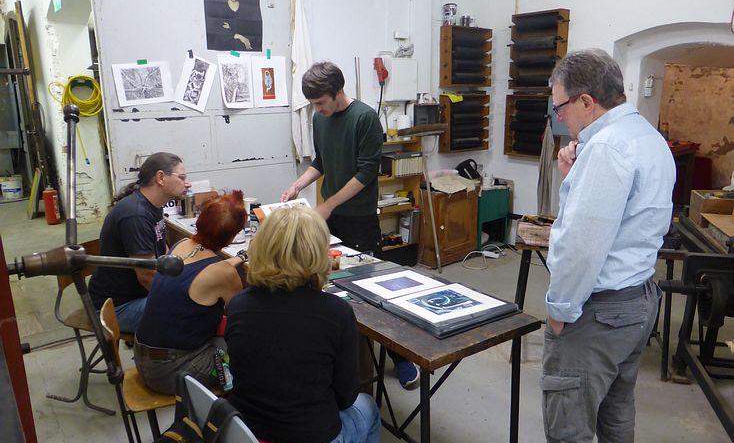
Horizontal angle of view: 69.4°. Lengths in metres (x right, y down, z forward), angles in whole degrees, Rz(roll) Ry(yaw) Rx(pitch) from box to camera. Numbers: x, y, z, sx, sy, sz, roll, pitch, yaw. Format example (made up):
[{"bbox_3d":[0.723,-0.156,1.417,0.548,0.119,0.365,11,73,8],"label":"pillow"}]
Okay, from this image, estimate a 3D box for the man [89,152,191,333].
[{"bbox_3d":[-0.994,0.291,2.687,0.800,1.280,0.520,-9,15,-32],"label":"man"}]

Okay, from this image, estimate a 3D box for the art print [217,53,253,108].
[{"bbox_3d":[-1.035,-1.122,4.281,0.285,0.410,0.020,-10,15,-33],"label":"art print"}]

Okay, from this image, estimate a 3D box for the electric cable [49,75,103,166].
[{"bbox_3d":[-3.423,-1.190,6.249,0.537,1.074,0.138,-11,17,-37],"label":"electric cable"}]

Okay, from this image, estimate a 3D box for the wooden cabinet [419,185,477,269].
[{"bbox_3d":[0.766,0.022,5.163,0.628,0.708,0.330,-11,17,-37],"label":"wooden cabinet"}]

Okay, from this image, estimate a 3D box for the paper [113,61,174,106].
[{"bbox_3d":[-1.447,-0.897,3.465,0.357,0.261,0.010,-16,20,-36],"label":"paper"}]

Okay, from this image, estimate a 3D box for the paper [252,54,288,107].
[{"bbox_3d":[-0.807,-1.165,4.444,0.300,0.410,0.010,-10,15,-33],"label":"paper"}]

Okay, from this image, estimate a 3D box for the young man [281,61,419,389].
[{"bbox_3d":[-0.060,-0.010,2.951,0.600,1.710,0.580,-12,17,-39],"label":"young man"}]

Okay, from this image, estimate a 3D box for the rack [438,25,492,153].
[{"bbox_3d":[0.960,-1.263,5.149,0.530,1.150,0.150,-10,15,-33],"label":"rack"}]

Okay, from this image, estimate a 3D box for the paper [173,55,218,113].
[{"bbox_3d":[-1.179,-0.957,3.670,0.206,0.345,0.010,17,-1,-40],"label":"paper"}]

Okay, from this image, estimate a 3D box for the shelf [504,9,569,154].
[{"bbox_3d":[1.606,-1.276,5.053,0.169,1.339,0.515,-11,17,-37],"label":"shelf"}]

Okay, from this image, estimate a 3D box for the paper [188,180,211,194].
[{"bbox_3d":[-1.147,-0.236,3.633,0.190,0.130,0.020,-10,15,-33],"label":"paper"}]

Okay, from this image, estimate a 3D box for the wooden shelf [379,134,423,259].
[{"bbox_3d":[0.059,-0.118,4.716,0.926,1.208,0.258,-11,17,-37],"label":"wooden shelf"}]

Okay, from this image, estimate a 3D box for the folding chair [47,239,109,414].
[{"bbox_3d":[-1.414,0.554,2.867,0.560,0.810,0.420,3,14,13],"label":"folding chair"}]

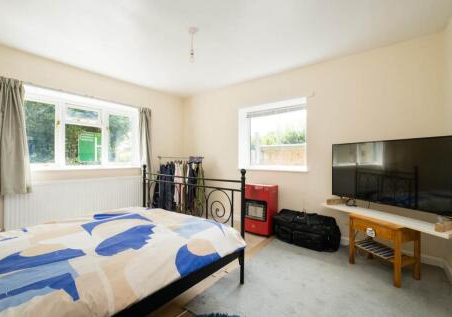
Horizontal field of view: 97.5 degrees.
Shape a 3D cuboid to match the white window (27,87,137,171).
[{"bbox_3d":[-1.995,-0.345,2.858,0.150,1.040,1.540,0,1,36],"label":"white window"}]

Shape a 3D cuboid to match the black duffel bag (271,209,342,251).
[{"bbox_3d":[1.067,0.943,2.674,0.820,0.375,0.310,0,1,36],"label":"black duffel bag"}]

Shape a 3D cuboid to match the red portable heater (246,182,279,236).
[{"bbox_3d":[0.529,0.758,3.014,0.410,0.740,0.370,0,1,36],"label":"red portable heater"}]

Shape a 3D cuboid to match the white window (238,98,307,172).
[{"bbox_3d":[0.728,-0.332,3.168,1.130,1.050,0.150,0,1,36],"label":"white window"}]

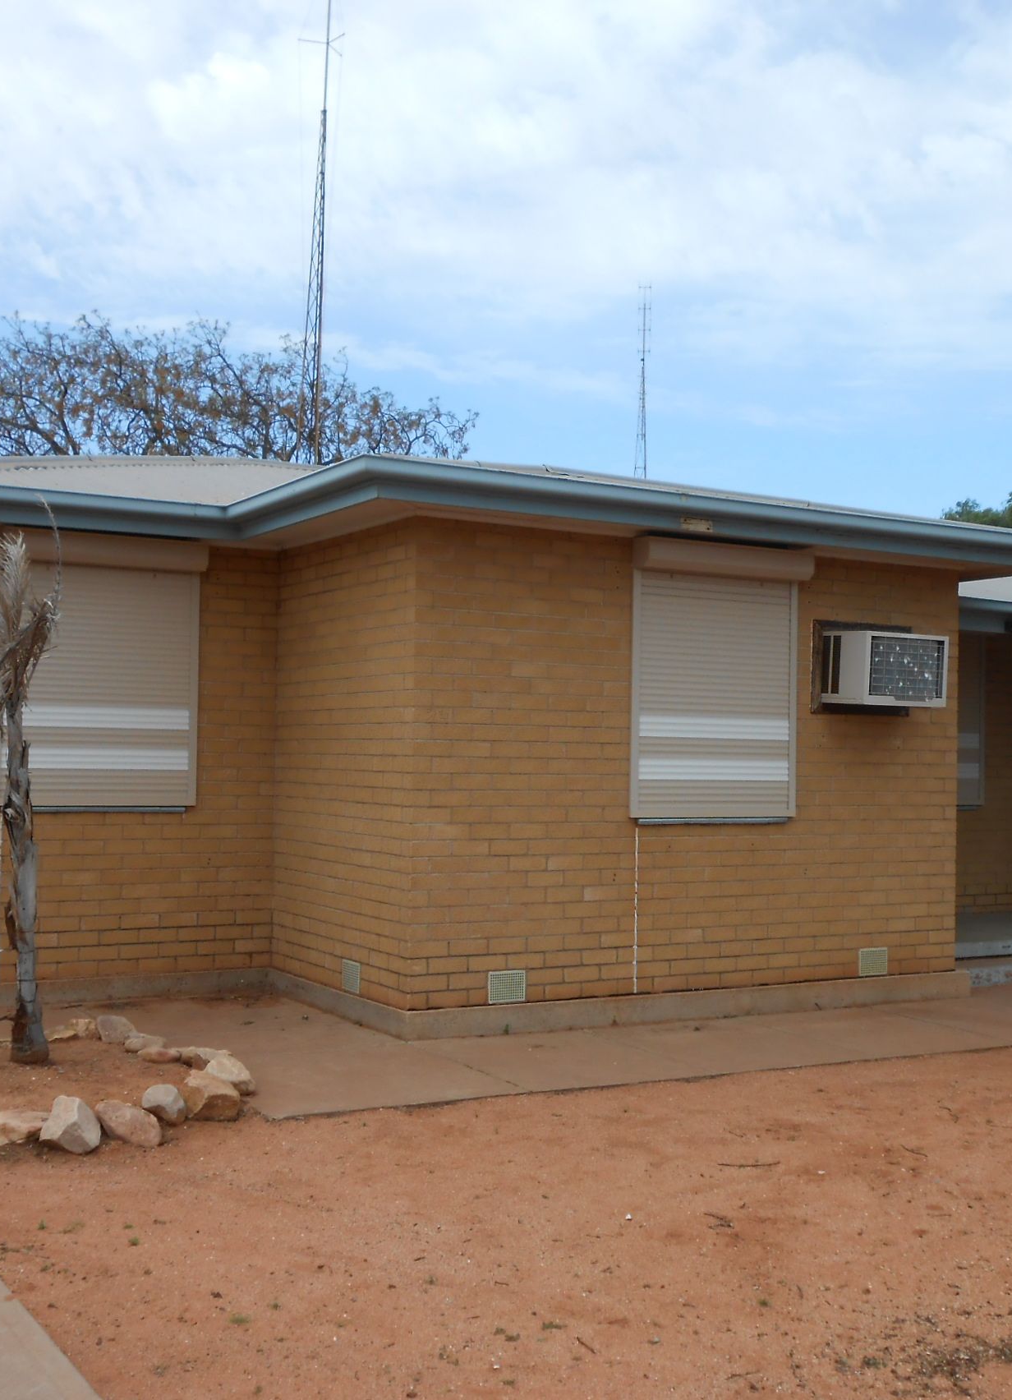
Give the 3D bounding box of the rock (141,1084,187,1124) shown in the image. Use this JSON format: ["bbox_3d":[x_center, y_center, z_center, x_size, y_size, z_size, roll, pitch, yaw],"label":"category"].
[{"bbox_3d":[-1.394,1.650,6.597,0.186,0.152,0.176,1,-2,-12],"label":"rock"}]

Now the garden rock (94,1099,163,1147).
[{"bbox_3d":[-1.452,1.625,6.210,0.250,0.173,0.188,1,-2,-13],"label":"garden rock"}]

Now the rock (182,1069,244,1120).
[{"bbox_3d":[-1.213,1.636,6.691,0.209,0.191,0.293,2,-2,-30],"label":"rock"}]

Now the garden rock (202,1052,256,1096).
[{"bbox_3d":[-1.241,1.666,7.225,0.209,0.164,0.292,2,-2,-30],"label":"garden rock"}]

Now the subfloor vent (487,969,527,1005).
[{"bbox_3d":[0.012,1.536,8.655,0.230,0.165,0.030,2,-2,-30],"label":"subfloor vent"}]

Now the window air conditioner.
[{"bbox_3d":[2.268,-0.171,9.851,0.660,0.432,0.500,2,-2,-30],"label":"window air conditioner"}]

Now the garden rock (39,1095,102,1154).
[{"bbox_3d":[-1.649,1.604,6.130,0.223,0.203,0.201,2,-2,-15],"label":"garden rock"}]

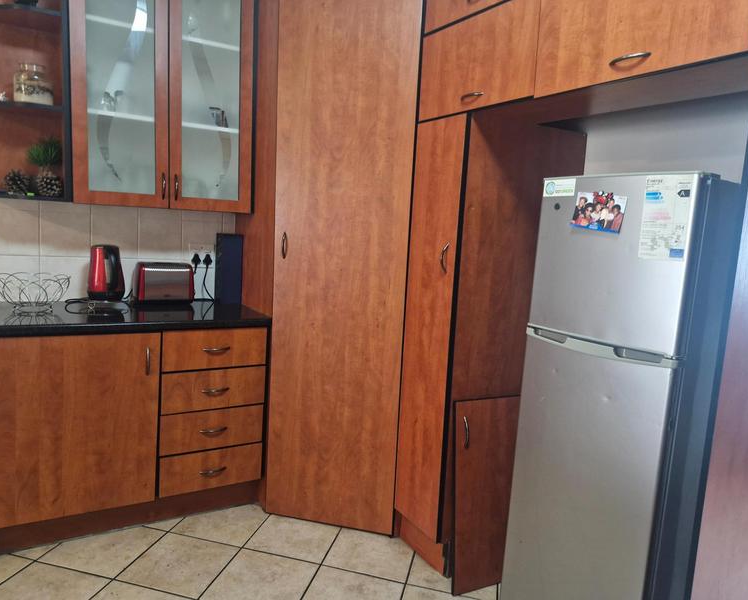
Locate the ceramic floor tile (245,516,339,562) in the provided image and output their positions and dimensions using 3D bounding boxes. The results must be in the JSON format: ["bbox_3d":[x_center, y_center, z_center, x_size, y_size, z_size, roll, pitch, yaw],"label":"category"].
[{"bbox_3d":[-0.331,1.013,2.281,0.333,0.010,0.320,5,7,14],"label":"ceramic floor tile"}]

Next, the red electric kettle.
[{"bbox_3d":[-1.251,-0.121,2.480,0.190,0.265,0.155,9,9,41],"label":"red electric kettle"}]

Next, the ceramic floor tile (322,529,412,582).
[{"bbox_3d":[-0.004,1.042,2.201,0.333,0.010,0.320,5,7,14],"label":"ceramic floor tile"}]

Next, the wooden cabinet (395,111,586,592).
[{"bbox_3d":[0.465,0.189,2.211,0.595,1.735,0.330,-1,8,-31],"label":"wooden cabinet"}]

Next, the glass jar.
[{"bbox_3d":[-1.423,-0.903,2.222,0.140,0.167,0.140,-1,8,-31],"label":"glass jar"}]

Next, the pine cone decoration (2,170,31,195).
[{"bbox_3d":[-1.514,-0.501,2.258,0.092,0.100,0.092,-1,8,-31],"label":"pine cone decoration"}]

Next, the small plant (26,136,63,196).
[{"bbox_3d":[-1.409,-0.572,2.275,0.125,0.250,0.125,-1,8,-31],"label":"small plant"}]

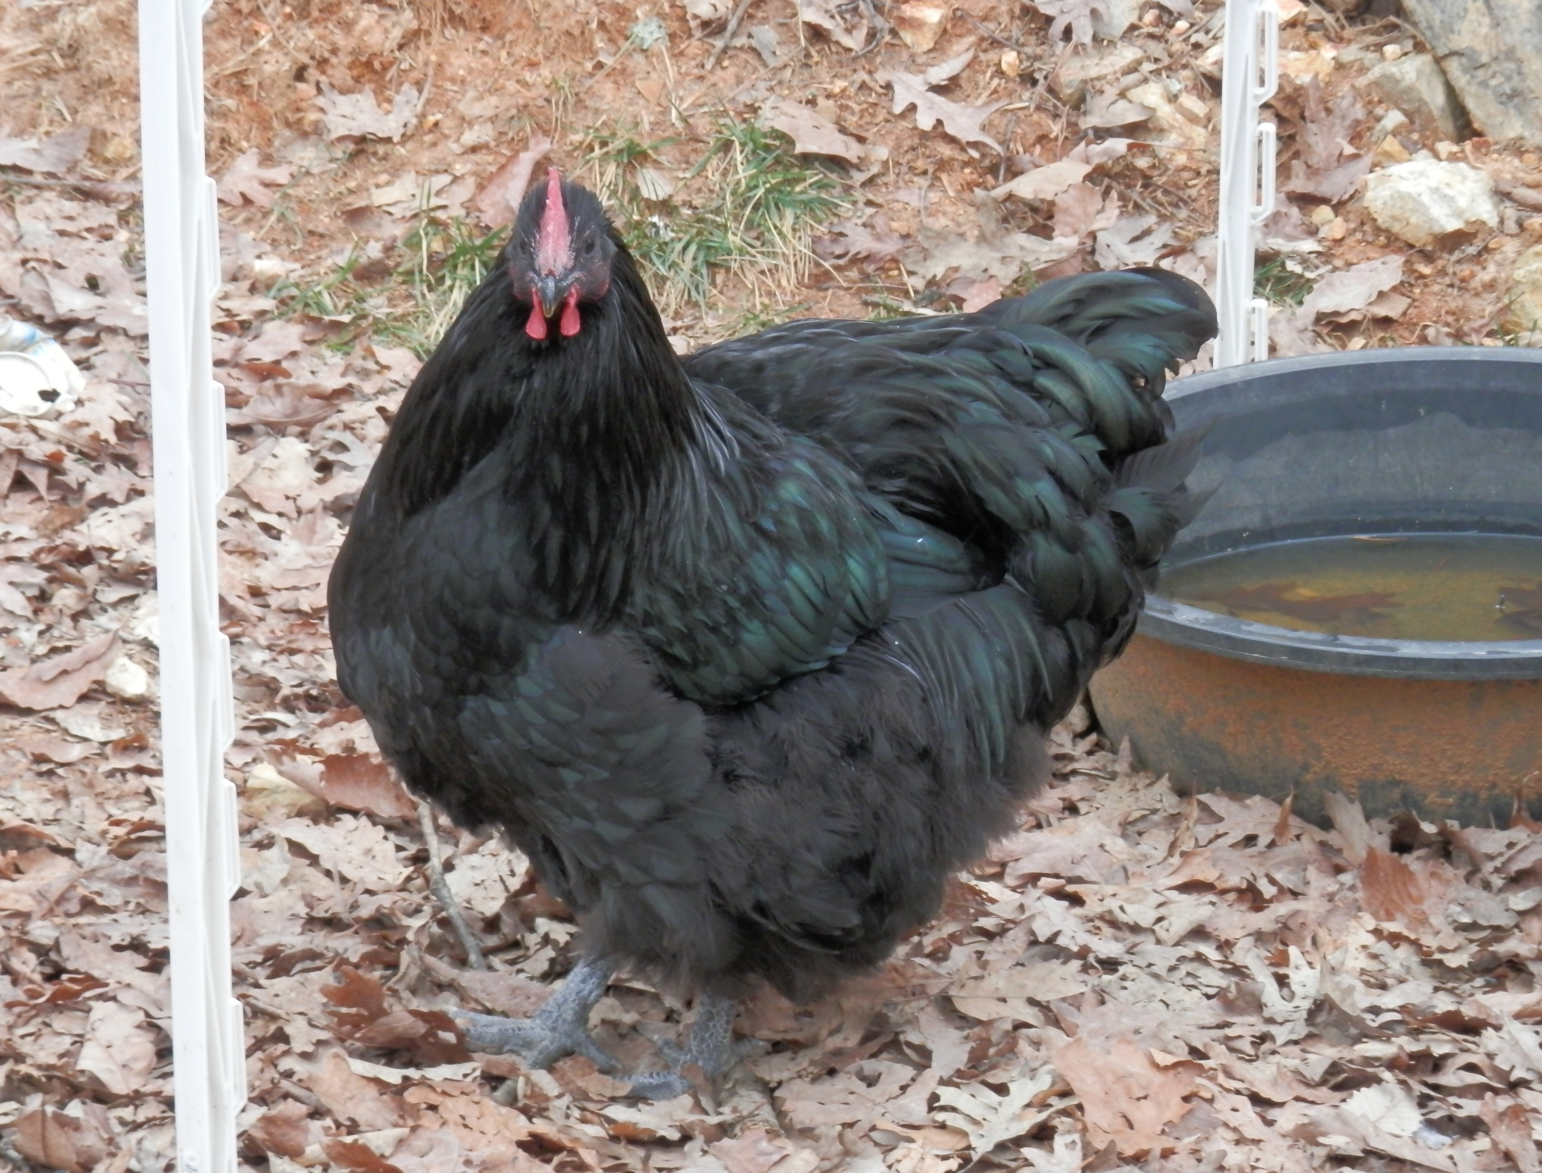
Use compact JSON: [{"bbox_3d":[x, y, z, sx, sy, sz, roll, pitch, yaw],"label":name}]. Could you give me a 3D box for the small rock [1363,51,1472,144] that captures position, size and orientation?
[{"bbox_3d":[0.412,-0.313,5.380,0.068,0.050,0.055,0,17,0],"label":"small rock"}]

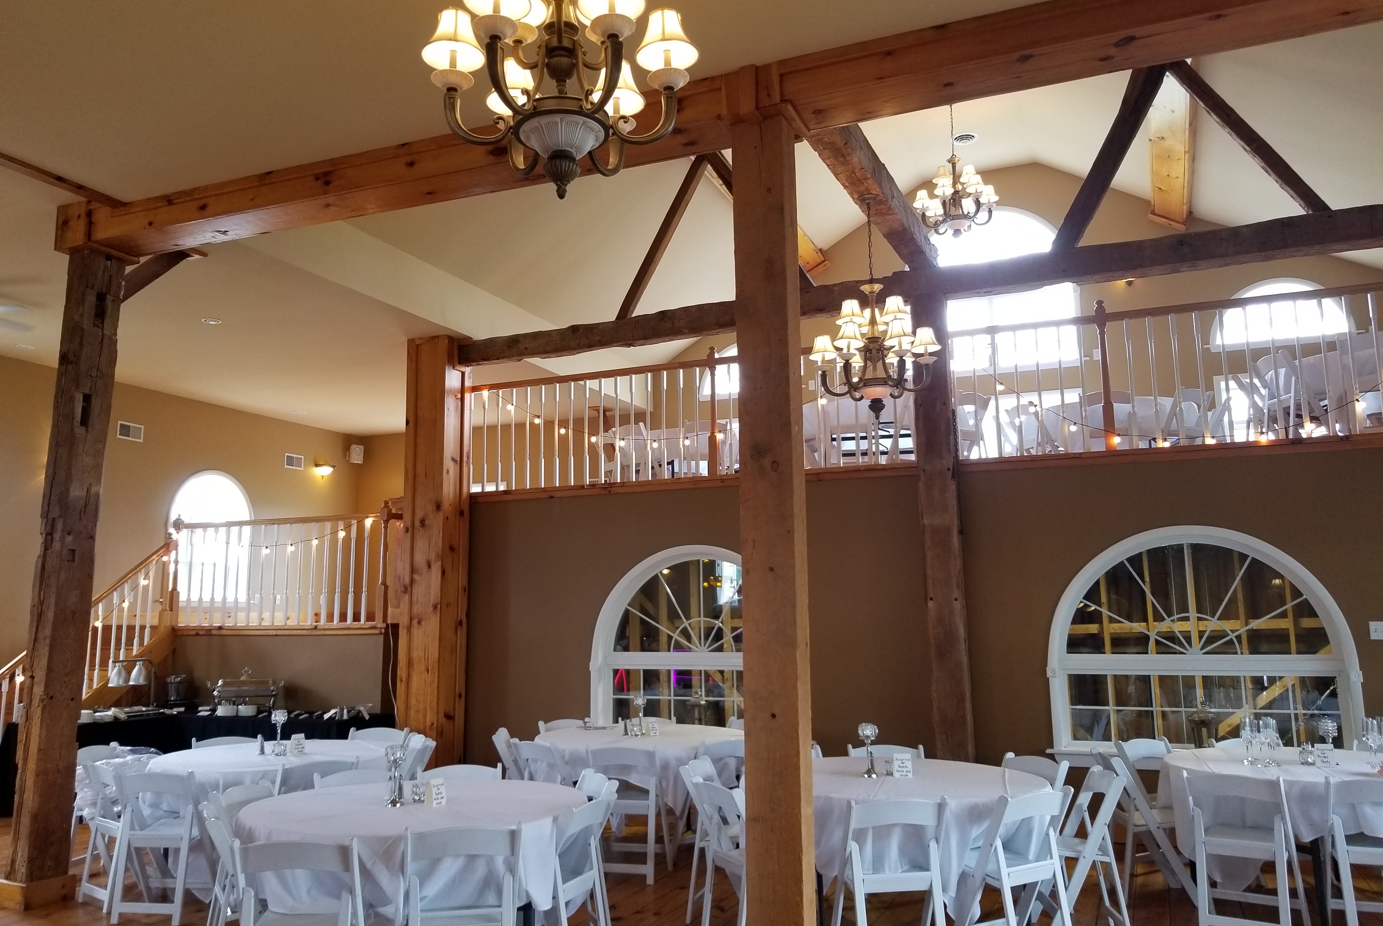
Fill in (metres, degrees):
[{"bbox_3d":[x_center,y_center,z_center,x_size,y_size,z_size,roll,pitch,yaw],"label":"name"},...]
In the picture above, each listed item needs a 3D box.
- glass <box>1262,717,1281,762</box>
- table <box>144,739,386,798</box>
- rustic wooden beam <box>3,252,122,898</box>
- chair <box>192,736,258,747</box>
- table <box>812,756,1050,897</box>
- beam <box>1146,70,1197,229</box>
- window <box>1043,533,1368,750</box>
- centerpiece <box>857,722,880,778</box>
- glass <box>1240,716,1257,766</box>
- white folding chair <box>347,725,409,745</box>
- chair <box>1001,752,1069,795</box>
[{"bbox_3d":[3.160,1.508,5.688,0.075,0.236,0.075,-4,-9,22],"label":"glass"},{"bbox_3d":[-2.572,2.179,6.387,1.540,0.765,1.540,-4,-9,22],"label":"table"},{"bbox_3d":[-3.807,0.639,6.280,0.270,3.830,0.270,-4,-10,22],"label":"rustic wooden beam"},{"bbox_3d":[-3.150,2.260,7.007,0.445,0.785,0.450,4,-10,-25],"label":"chair"},{"bbox_3d":[1.030,1.961,5.172,1.540,0.765,1.540,-4,-9,22],"label":"table"},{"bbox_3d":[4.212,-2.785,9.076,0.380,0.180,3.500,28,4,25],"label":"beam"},{"bbox_3d":[3.512,1.257,7.262,2.000,1.620,0.180,-4,-10,22],"label":"window"},{"bbox_3d":[0.913,1.459,5.318,0.105,0.285,0.105,-4,-10,22],"label":"centerpiece"},{"bbox_3d":[2.966,1.482,5.562,0.070,0.240,0.070,-1,-9,0],"label":"glass"},{"bbox_3d":[-2.376,2.370,7.563,0.450,0.780,0.470,-1,-9,3],"label":"white folding chair"},{"bbox_3d":[1.746,2.013,5.625,0.460,0.780,0.445,4,-9,-27],"label":"chair"}]

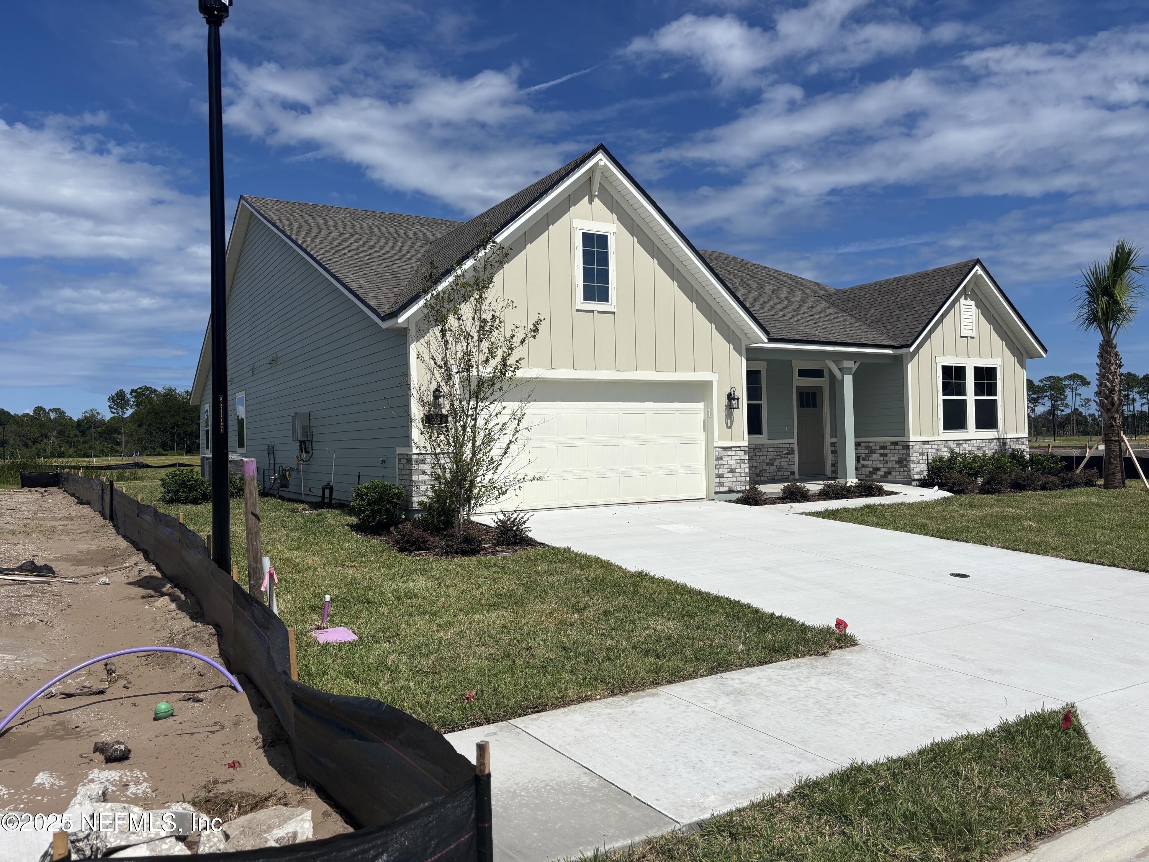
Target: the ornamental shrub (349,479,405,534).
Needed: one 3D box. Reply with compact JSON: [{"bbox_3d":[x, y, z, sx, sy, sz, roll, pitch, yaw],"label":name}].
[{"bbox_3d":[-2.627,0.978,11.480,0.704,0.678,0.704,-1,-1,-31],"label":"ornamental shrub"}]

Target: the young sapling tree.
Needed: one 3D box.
[{"bbox_3d":[-1.252,-0.623,11.200,1.701,4.007,1.600,-1,-1,0],"label":"young sapling tree"}]

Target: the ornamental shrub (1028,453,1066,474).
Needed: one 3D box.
[{"bbox_3d":[10.331,0.845,18.900,0.826,0.727,0.800,-1,-1,-31],"label":"ornamental shrub"}]

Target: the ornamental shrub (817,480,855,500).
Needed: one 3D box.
[{"bbox_3d":[4.828,1.095,15.950,0.680,0.348,0.620,-1,-1,-31],"label":"ornamental shrub"}]

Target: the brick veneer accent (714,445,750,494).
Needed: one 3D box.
[{"bbox_3d":[2.816,0.701,15.718,0.810,0.862,0.200,-1,-1,-31],"label":"brick veneer accent"}]

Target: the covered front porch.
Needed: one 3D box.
[{"bbox_3d":[4.537,-0.234,17.724,4.550,2.660,2.300,-1,-1,-31],"label":"covered front porch"}]

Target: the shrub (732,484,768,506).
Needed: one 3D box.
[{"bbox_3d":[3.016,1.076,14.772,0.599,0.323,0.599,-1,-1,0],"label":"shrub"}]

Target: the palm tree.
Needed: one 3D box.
[{"bbox_3d":[11.168,-1.395,18.000,1.460,5.205,1.450,-1,-1,-31],"label":"palm tree"}]

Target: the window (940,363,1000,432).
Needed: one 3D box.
[{"bbox_3d":[8.781,-0.742,19.163,2.090,1.504,0.100,-1,-1,-31],"label":"window"}]

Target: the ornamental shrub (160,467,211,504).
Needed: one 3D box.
[{"bbox_3d":[-8.328,1.152,18.568,1.100,0.738,1.000,-1,-1,-31],"label":"ornamental shrub"}]

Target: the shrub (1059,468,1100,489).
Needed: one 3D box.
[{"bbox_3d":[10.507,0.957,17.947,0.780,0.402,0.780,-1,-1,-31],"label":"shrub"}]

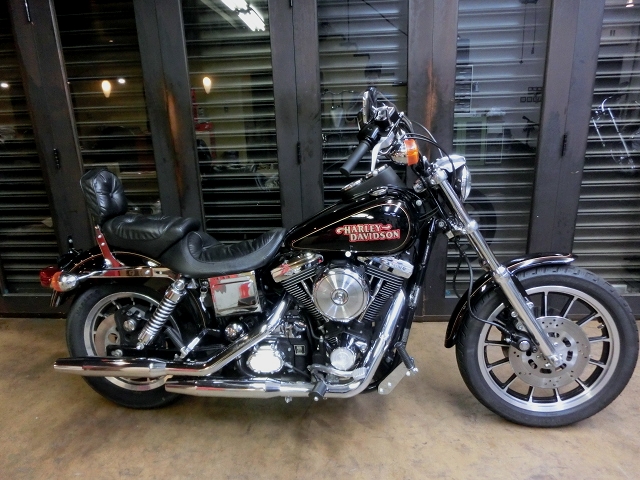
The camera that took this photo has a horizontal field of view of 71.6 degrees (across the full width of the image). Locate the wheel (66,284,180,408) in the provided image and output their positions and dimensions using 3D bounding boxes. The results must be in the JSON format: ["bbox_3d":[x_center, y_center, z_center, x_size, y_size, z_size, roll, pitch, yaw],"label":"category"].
[{"bbox_3d":[-0.790,0.427,1.926,0.640,0.640,0.134,0,9,6],"label":"wheel"}]

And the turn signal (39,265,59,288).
[{"bbox_3d":[-1.140,0.159,1.899,0.095,0.090,0.110,0,11,7],"label":"turn signal"}]

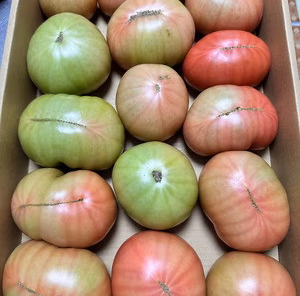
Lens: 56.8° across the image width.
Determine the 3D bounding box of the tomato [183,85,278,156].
[{"bbox_3d":[0.091,-0.031,0.319,0.110,0.071,0.083,-6,76,-2],"label":"tomato"}]

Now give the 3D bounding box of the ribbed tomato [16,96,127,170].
[{"bbox_3d":[-0.087,-0.019,0.313,0.122,0.076,0.085,12,76,3],"label":"ribbed tomato"}]

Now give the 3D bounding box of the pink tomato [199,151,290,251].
[{"bbox_3d":[0.101,0.054,0.297,0.083,0.071,0.109,-22,77,-5],"label":"pink tomato"}]

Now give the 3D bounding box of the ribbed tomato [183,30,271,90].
[{"bbox_3d":[0.093,-0.106,0.341,0.107,0.066,0.073,-5,76,-1],"label":"ribbed tomato"}]

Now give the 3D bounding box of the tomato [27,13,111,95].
[{"bbox_3d":[-0.094,-0.111,0.327,0.097,0.071,0.099,0,76,1],"label":"tomato"}]

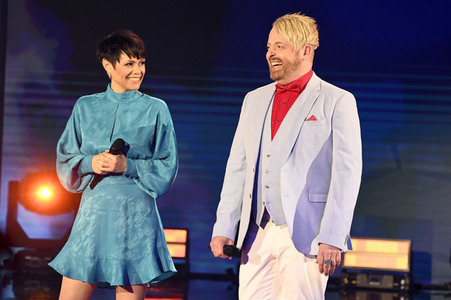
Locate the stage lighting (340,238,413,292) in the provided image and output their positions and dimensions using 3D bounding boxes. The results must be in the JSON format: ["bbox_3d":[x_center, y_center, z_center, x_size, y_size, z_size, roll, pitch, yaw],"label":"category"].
[{"bbox_3d":[0.924,0.696,23.600,0.420,0.310,0.240,3,3,0],"label":"stage lighting"}]

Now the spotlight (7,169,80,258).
[{"bbox_3d":[-1.113,0.422,23.900,0.475,0.580,0.380,3,3,0],"label":"spotlight"}]

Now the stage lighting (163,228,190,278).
[{"bbox_3d":[-0.429,0.632,23.800,0.420,0.310,0.240,3,3,0],"label":"stage lighting"}]

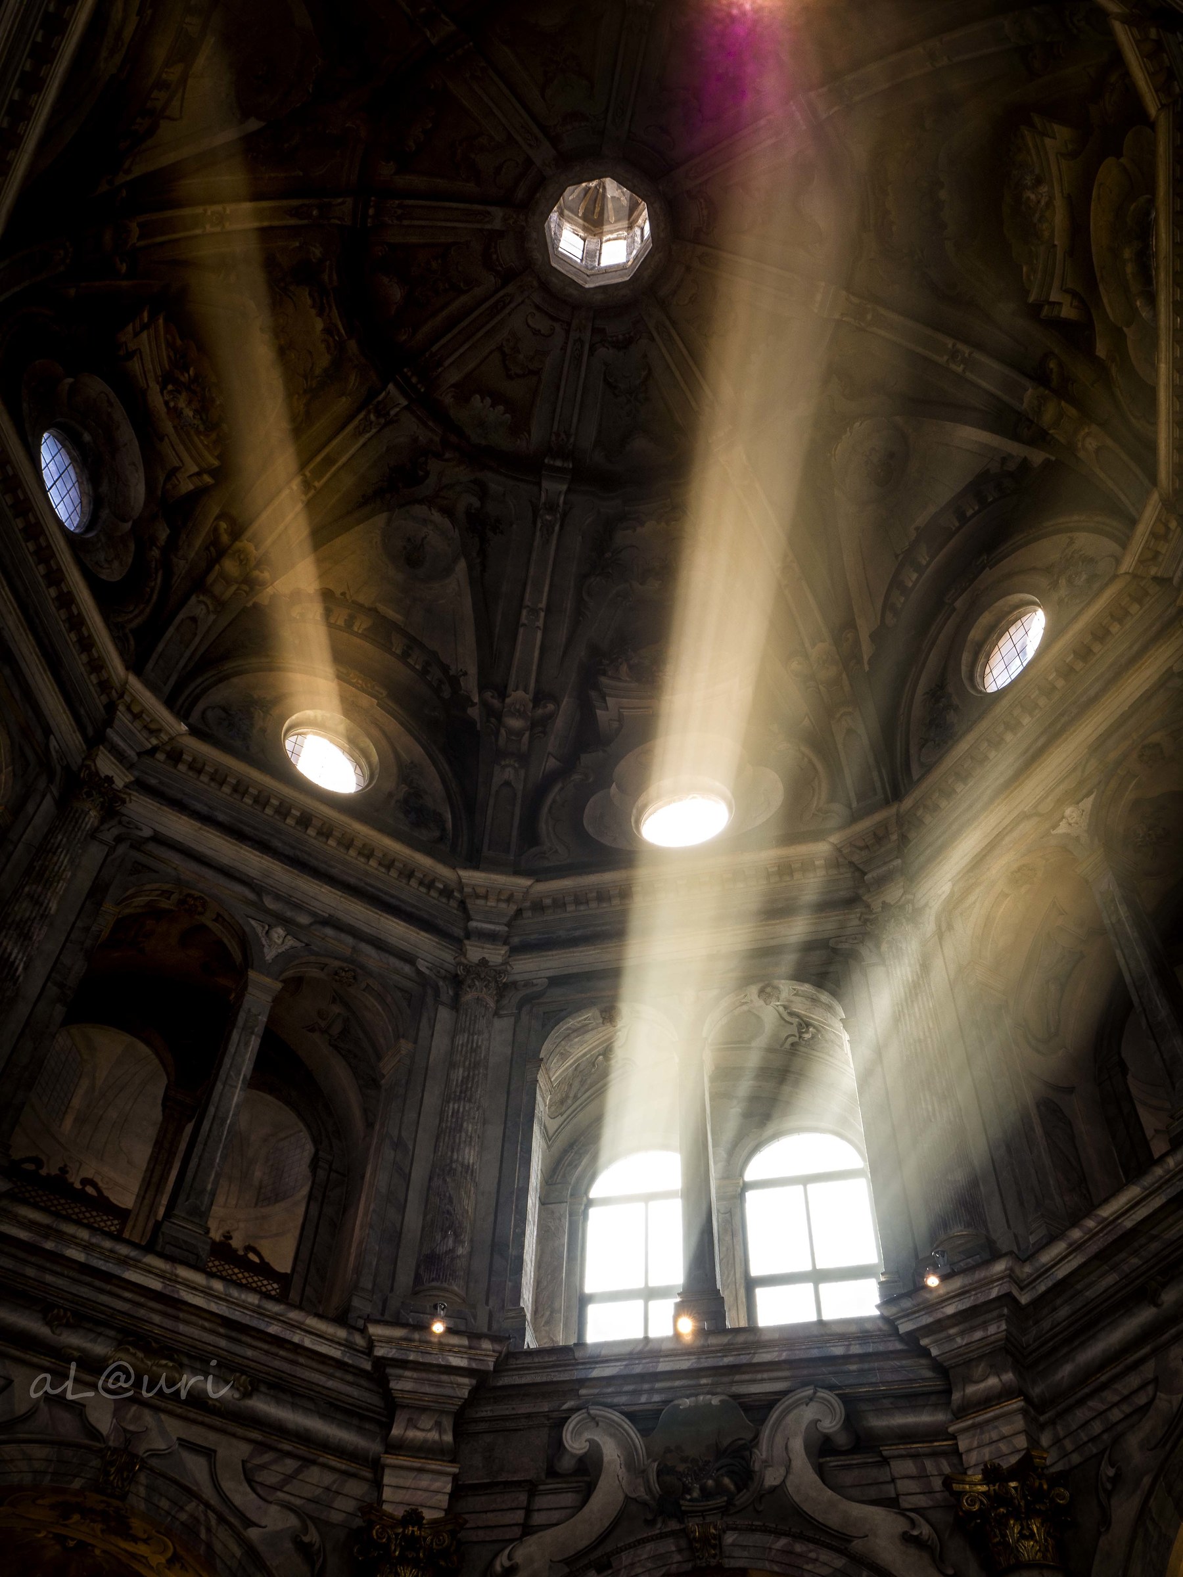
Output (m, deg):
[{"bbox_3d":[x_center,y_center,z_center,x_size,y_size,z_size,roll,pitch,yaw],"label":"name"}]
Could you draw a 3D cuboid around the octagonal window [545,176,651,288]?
[{"bbox_3d":[0.076,-8.984,23.552,1.650,0.640,1.650,-9,-54,8],"label":"octagonal window"}]

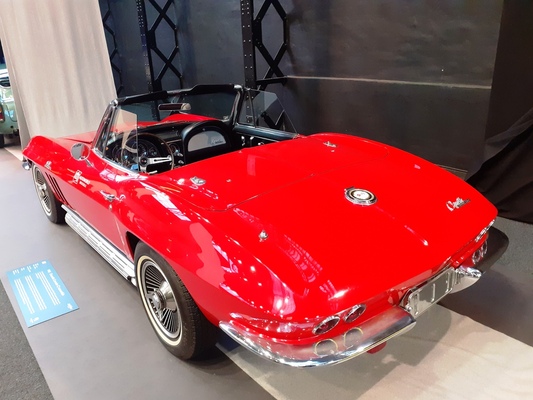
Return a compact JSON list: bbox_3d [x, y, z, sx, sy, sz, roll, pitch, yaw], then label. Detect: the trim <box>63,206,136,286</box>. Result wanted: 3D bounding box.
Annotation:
[{"bbox_3d":[-1.234,0.299,3.078,0.120,0.170,1.540,-17,25,-37],"label":"trim"}]

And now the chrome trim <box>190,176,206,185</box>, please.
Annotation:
[{"bbox_3d":[-0.346,-0.101,2.113,0.060,0.030,0.090,-17,25,-37],"label":"chrome trim"}]

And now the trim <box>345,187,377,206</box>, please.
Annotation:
[{"bbox_3d":[0.453,-0.025,2.008,0.155,0.030,0.155,8,33,-5],"label":"trim"}]

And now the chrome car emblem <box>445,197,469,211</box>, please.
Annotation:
[{"bbox_3d":[1.022,0.016,2.197,0.200,0.012,0.070,-10,40,-39],"label":"chrome car emblem"}]

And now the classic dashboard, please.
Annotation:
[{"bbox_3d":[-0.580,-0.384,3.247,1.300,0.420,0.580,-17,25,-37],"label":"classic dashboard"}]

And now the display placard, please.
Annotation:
[{"bbox_3d":[-1.584,0.620,2.905,0.296,0.015,0.870,-17,25,-37],"label":"display placard"}]

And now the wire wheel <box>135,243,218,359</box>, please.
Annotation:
[{"bbox_3d":[-0.482,0.491,2.211,0.200,0.670,0.670,-17,25,-37],"label":"wire wheel"}]

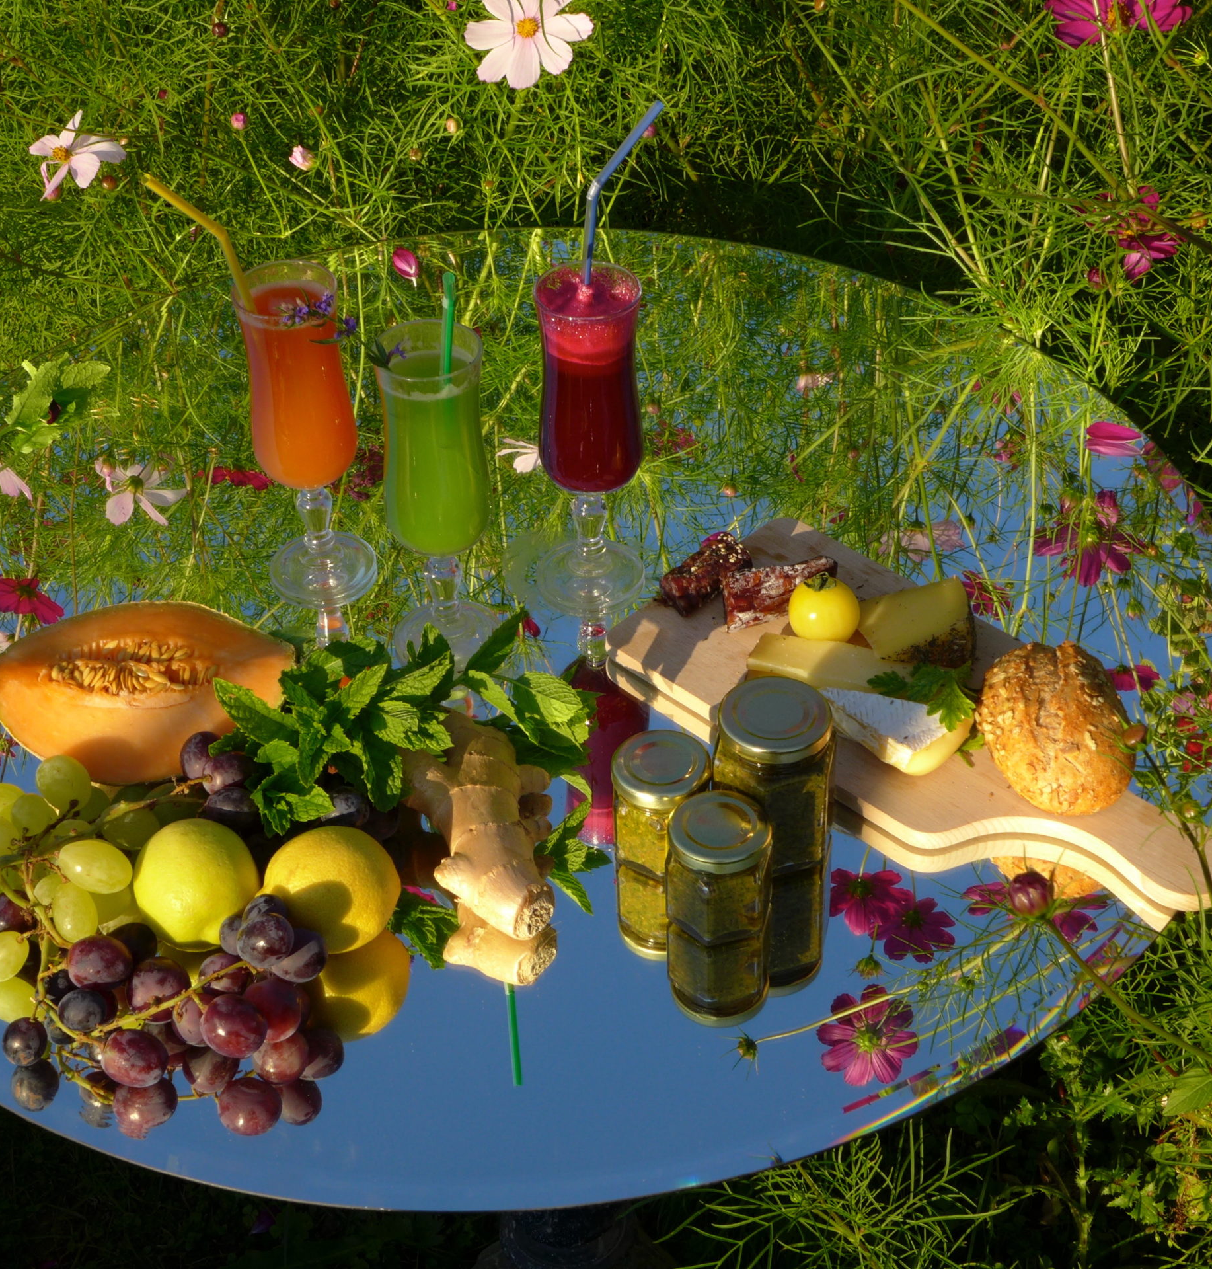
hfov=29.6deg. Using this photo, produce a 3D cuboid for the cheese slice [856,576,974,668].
[{"bbox_3d":[0.156,-0.001,1.154,0.058,0.032,0.038,-18,43,-18],"label":"cheese slice"}]

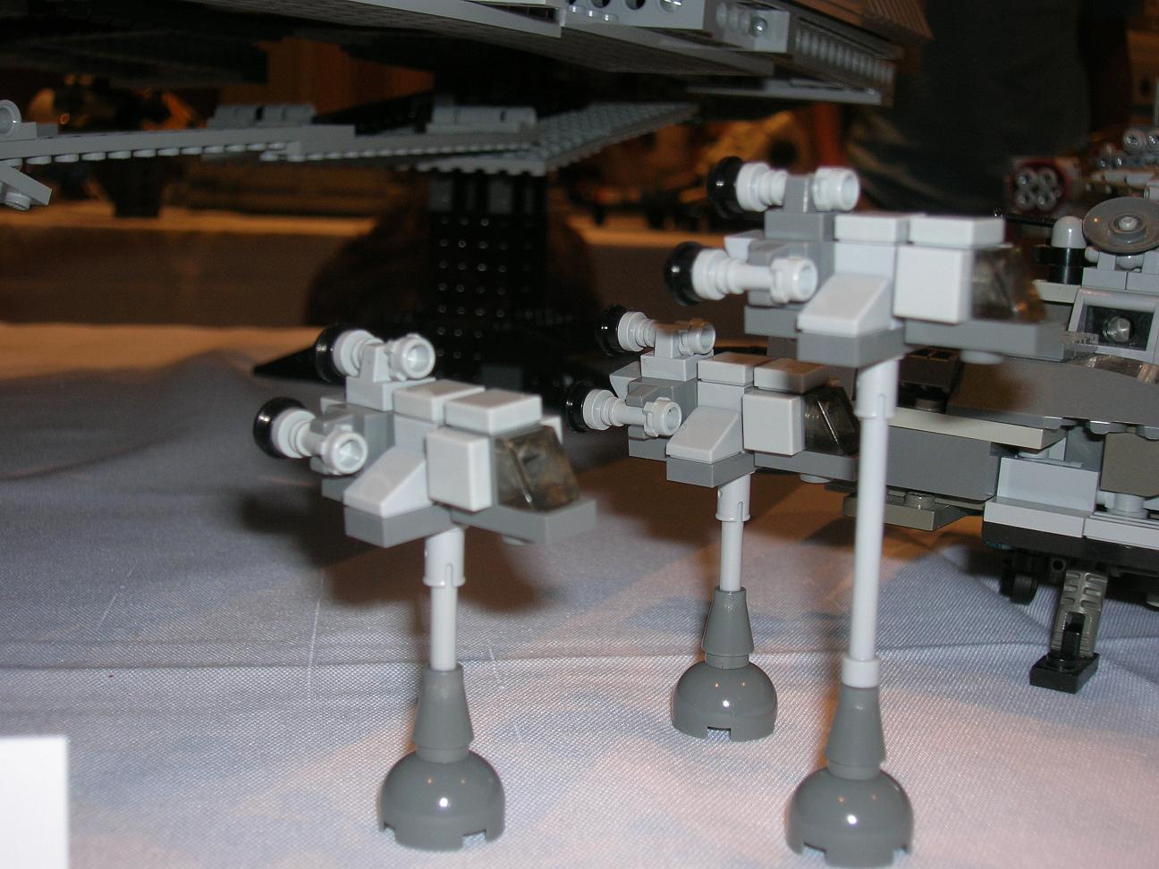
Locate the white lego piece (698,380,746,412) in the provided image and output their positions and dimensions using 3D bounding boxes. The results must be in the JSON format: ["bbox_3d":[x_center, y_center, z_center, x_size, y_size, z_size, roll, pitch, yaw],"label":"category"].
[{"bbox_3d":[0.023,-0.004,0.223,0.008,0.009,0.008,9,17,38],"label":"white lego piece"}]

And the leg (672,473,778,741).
[{"bbox_3d":[0.022,0.024,0.229,0.016,0.040,0.016,1,12,0],"label":"leg"}]

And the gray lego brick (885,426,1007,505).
[{"bbox_3d":[0.058,0.004,0.254,0.023,0.010,0.008,10,14,36],"label":"gray lego brick"}]

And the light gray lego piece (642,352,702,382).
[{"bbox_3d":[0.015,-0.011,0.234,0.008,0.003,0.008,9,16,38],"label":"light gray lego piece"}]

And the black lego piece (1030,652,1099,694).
[{"bbox_3d":[0.085,0.041,0.269,0.008,0.003,0.015,7,10,31],"label":"black lego piece"}]

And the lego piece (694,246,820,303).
[{"bbox_3d":[0.021,-0.019,0.181,0.014,0.006,0.006,10,16,39],"label":"lego piece"}]

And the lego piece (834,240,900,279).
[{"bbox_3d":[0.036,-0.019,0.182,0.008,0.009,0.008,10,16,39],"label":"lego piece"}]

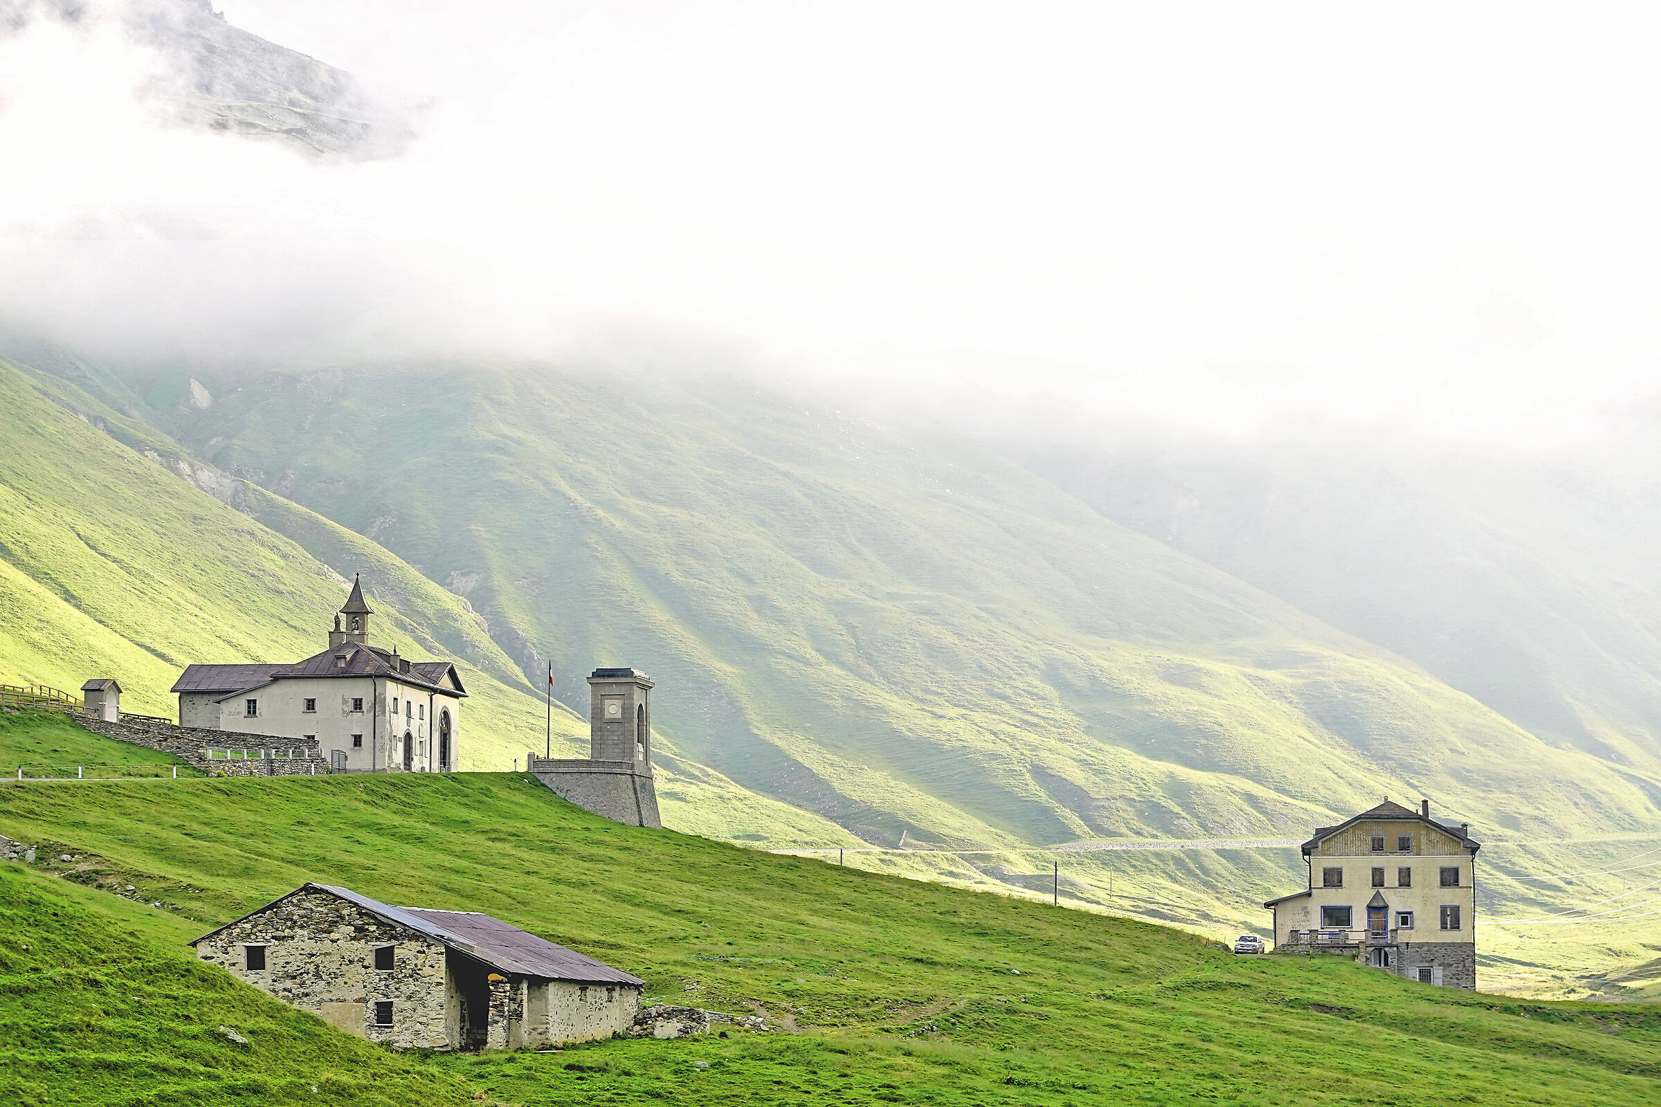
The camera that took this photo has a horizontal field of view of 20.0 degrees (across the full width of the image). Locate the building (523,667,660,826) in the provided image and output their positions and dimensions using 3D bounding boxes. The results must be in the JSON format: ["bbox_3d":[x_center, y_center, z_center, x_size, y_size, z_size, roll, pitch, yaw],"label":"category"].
[{"bbox_3d":[-17.835,14.878,357.447,9.090,12.343,6.545,-1,-6,13],"label":"building"}]

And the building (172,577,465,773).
[{"bbox_3d":[-42.098,10.081,369.844,21.808,16.422,19.180,-1,-6,12],"label":"building"}]

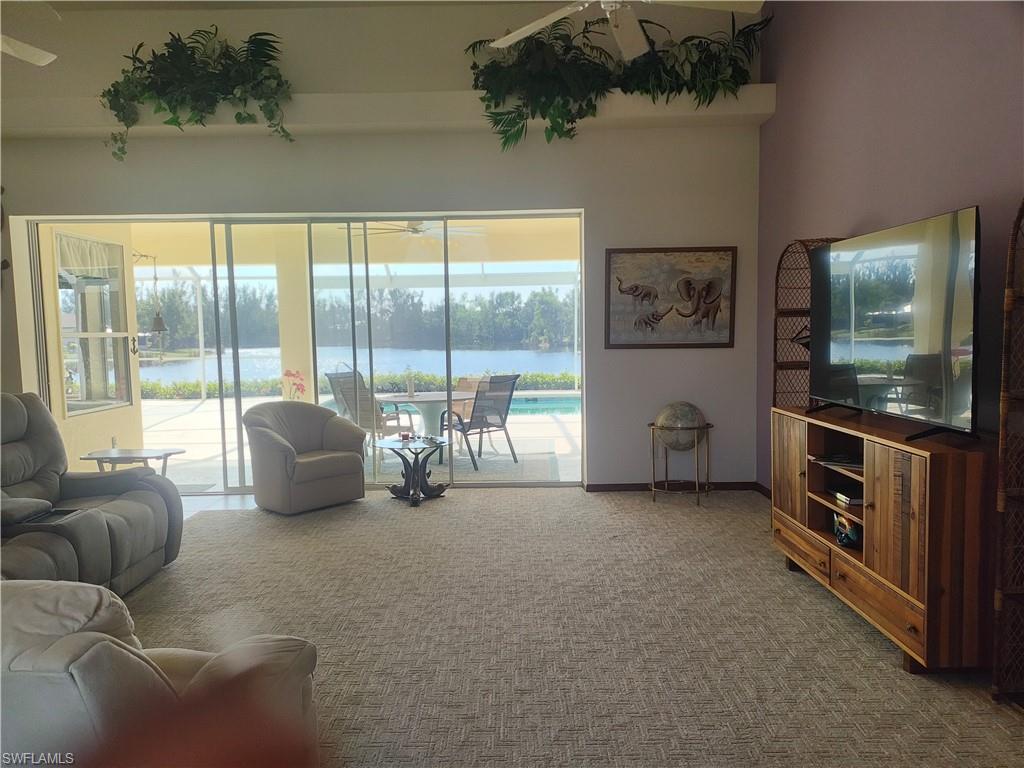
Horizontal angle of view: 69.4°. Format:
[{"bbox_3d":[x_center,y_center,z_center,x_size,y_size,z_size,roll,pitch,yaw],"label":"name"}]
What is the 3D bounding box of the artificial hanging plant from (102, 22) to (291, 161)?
[{"bbox_3d":[-2.470,-2.279,5.827,1.487,1.013,0.569,-1,4,-1],"label":"artificial hanging plant"}]

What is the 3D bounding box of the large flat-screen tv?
[{"bbox_3d":[1.825,-0.307,3.644,0.066,0.879,1.538,-1,4,-1],"label":"large flat-screen tv"}]

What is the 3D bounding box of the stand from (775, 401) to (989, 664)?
[{"bbox_3d":[1.808,0.672,3.637,0.459,0.946,1.629,-1,4,-1],"label":"stand"}]

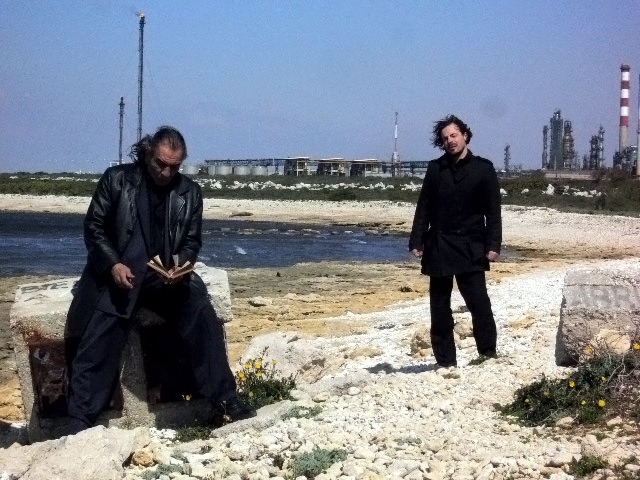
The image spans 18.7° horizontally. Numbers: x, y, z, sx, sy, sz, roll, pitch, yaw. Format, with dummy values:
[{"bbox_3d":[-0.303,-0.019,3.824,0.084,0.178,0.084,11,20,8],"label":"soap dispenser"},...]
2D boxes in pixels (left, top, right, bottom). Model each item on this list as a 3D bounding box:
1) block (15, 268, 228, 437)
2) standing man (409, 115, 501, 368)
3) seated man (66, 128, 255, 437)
[{"bbox_3d":[-1.022,0.586,10.020,1.080,0.700,0.620,-6,10,-3],"label":"block"},{"bbox_3d":[0.928,0.007,13.400,0.590,1.720,0.400,1,2,14],"label":"standing man"},{"bbox_3d":[-0.810,0.197,9.800,0.920,1.490,0.750,0,2,-7],"label":"seated man"}]

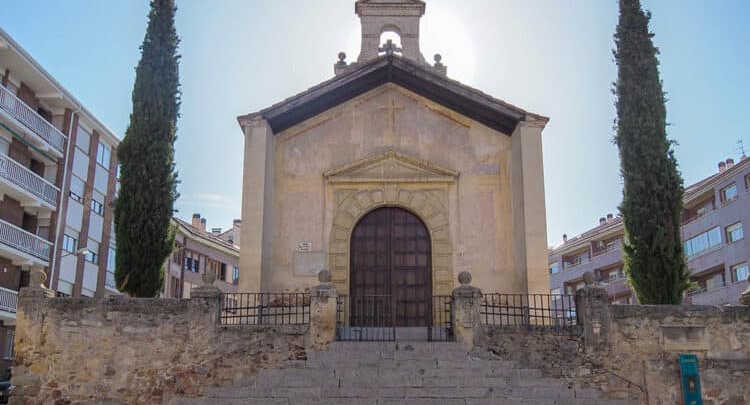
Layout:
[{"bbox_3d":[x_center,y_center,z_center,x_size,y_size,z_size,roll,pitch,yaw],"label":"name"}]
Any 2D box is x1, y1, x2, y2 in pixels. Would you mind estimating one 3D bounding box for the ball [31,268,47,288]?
[{"bbox_3d":[-7.138,1.600,12.911,0.340,0.394,0.340,0,-15,0],"label":"ball"}]

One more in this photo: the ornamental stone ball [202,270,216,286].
[{"bbox_3d":[-3.548,1.611,13.011,0.310,0.350,0.310,0,-15,0],"label":"ornamental stone ball"}]

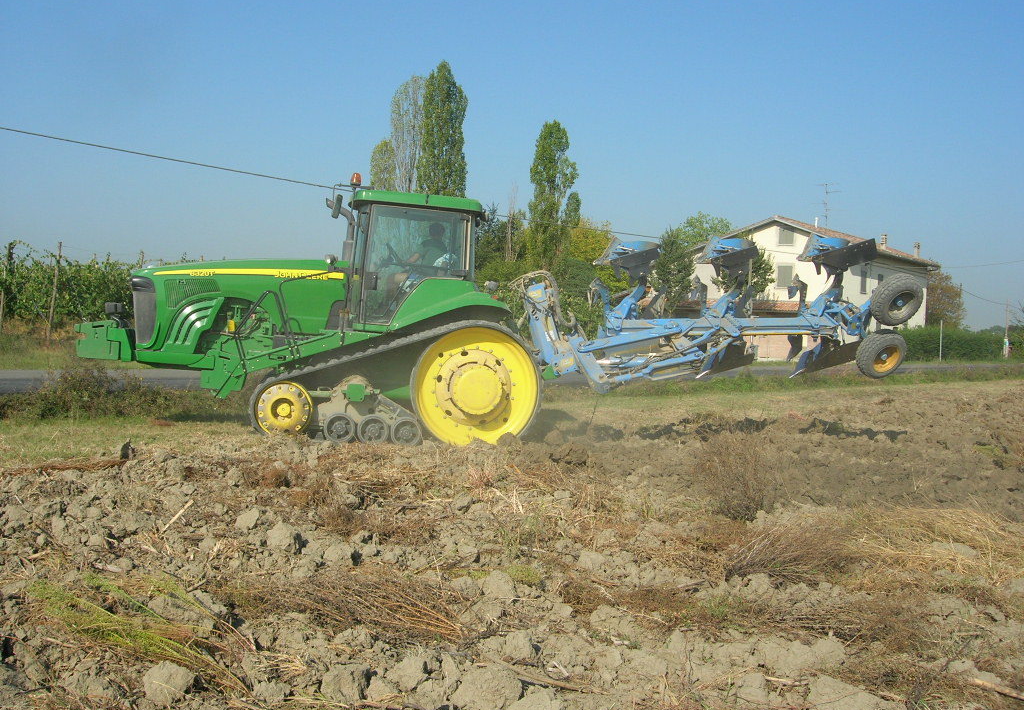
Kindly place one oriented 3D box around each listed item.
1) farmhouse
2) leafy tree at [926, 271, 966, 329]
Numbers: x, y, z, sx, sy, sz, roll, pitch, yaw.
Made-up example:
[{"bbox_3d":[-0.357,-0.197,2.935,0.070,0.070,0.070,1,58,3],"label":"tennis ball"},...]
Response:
[{"bbox_3d":[20.994,-4.229,76.887,11.800,8.900,18.300,1,1,32],"label":"farmhouse"},{"bbox_3d":[34.000,-3.600,90.000,5.600,7.200,5.600,0,1,0],"label":"leafy tree"}]

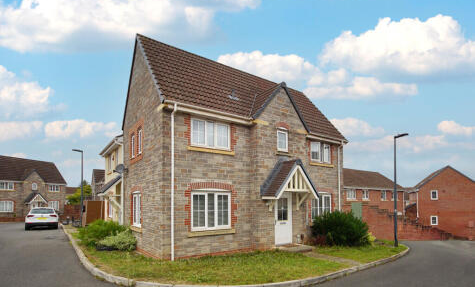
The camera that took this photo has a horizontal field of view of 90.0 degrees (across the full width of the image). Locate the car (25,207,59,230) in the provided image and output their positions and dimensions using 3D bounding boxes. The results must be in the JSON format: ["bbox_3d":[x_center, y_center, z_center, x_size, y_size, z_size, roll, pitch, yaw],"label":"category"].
[{"bbox_3d":[-15.250,5.750,18.600,1.900,1.650,4.450,6,-11,-35],"label":"car"}]

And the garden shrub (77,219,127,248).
[{"bbox_3d":[-5.650,3.700,9.900,1.800,1.100,1.700,7,-11,-37],"label":"garden shrub"}]

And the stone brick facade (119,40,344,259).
[{"bbox_3d":[0.200,0.200,12.700,10.300,8.400,5.700,7,-11,-37],"label":"stone brick facade"}]

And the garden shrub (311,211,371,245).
[{"bbox_3d":[4.800,3.900,11.100,2.500,1.500,1.900,7,-11,-37],"label":"garden shrub"}]

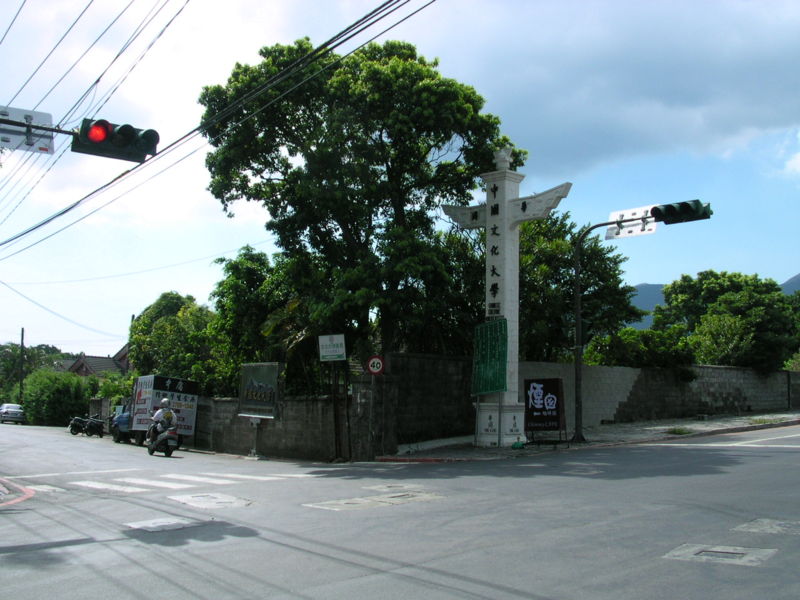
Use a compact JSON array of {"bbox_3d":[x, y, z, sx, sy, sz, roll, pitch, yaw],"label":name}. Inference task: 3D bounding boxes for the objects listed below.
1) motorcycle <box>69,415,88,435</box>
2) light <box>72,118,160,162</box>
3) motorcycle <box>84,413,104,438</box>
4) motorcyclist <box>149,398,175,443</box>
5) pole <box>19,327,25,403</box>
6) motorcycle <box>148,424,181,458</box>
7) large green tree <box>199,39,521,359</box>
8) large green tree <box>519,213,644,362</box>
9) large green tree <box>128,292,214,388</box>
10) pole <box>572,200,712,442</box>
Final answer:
[{"bbox_3d":[-14.565,5.672,38.800,0.680,1.080,1.800,5,-8,-42],"label":"motorcycle"},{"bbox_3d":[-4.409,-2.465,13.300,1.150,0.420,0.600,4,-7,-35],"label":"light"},{"bbox_3d":[-13.567,5.636,38.100,0.680,1.080,1.800,5,-8,-42],"label":"motorcycle"},{"bbox_3d":[-6.331,3.199,22.700,0.600,1.170,0.750,5,-7,-38],"label":"motorcyclist"},{"bbox_3d":[-29.191,5.905,66.000,0.250,7.500,0.250,0,-6,0],"label":"pole"},{"bbox_3d":[-6.305,3.571,22.700,0.680,1.120,1.800,5,-7,-38],"label":"motorcycle"},{"bbox_3d":[-1.171,-1.992,26.000,9.400,11.600,9.000,0,-6,0],"label":"large green tree"},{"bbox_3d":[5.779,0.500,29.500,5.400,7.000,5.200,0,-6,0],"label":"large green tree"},{"bbox_3d":[-8.270,2.376,31.500,3.800,5.300,3.800,0,-6,0],"label":"large green tree"},{"bbox_3d":[5.204,0.634,19.085,3.450,5.200,0.700,-5,-8,45],"label":"pole"}]

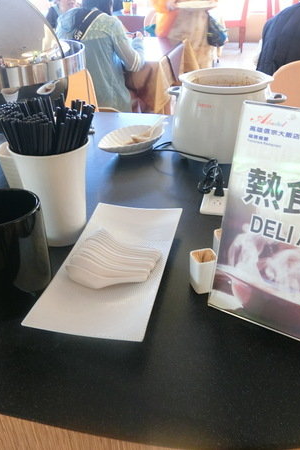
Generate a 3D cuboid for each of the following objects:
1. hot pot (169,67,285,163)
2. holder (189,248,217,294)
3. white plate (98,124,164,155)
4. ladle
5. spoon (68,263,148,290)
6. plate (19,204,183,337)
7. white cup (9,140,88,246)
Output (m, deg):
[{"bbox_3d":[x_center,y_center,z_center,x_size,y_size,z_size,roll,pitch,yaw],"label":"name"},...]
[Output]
[{"bbox_3d":[0.209,-0.317,1.224,0.333,0.193,0.286,9,32,17],"label":"hot pot"},{"bbox_3d":[0.086,0.074,0.696,0.035,0.061,0.035,-10,32,-14],"label":"holder"},{"bbox_3d":[-0.053,-0.236,1.245,0.225,0.045,0.148,-22,36,-31],"label":"white plate"},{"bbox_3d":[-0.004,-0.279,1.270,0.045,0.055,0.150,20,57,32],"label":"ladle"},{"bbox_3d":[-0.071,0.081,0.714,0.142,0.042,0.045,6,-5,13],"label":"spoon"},{"bbox_3d":[-0.058,0.065,0.764,0.179,0.026,0.369,5,32,12],"label":"plate"},{"bbox_3d":[-0.178,-0.066,0.819,0.141,0.190,0.141,-2,31,0],"label":"white cup"}]

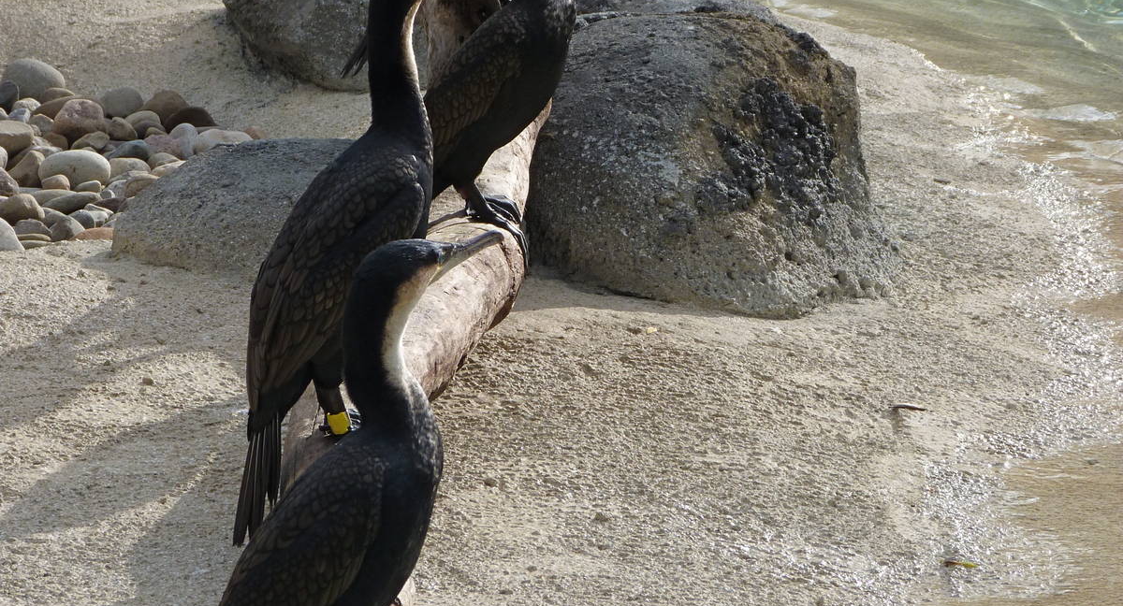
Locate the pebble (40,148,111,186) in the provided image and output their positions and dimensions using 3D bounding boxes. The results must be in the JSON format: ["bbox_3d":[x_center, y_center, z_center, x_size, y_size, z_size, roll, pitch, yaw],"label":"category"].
[{"bbox_3d":[-0.707,-0.194,10.693,0.105,0.058,0.079,0,11,0],"label":"pebble"}]

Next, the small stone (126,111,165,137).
[{"bbox_3d":[-0.633,-0.273,11.200,0.057,0.032,0.048,0,13,0],"label":"small stone"}]

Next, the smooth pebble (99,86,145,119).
[{"bbox_3d":[-0.673,-0.307,11.273,0.072,0.051,0.061,0,11,0],"label":"smooth pebble"}]

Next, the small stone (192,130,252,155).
[{"bbox_3d":[-0.501,-0.238,10.920,0.094,0.038,0.066,0,11,0],"label":"small stone"}]

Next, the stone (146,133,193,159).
[{"bbox_3d":[-0.587,-0.235,11.000,0.070,0.033,0.052,0,13,0],"label":"stone"}]

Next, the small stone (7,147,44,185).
[{"bbox_3d":[-0.790,-0.202,10.850,0.053,0.050,0.055,0,13,0],"label":"small stone"}]

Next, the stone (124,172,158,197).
[{"bbox_3d":[-0.598,-0.167,10.555,0.062,0.039,0.050,0,11,0],"label":"stone"}]

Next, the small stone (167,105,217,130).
[{"bbox_3d":[-0.560,-0.278,11.125,0.081,0.043,0.065,0,11,0],"label":"small stone"}]

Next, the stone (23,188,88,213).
[{"bbox_3d":[-0.735,-0.149,10.700,0.094,0.032,0.060,0,13,0],"label":"stone"}]

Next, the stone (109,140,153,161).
[{"bbox_3d":[-0.638,-0.224,10.850,0.069,0.031,0.055,0,11,0],"label":"stone"}]

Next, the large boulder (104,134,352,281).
[{"bbox_3d":[-0.457,-0.144,10.850,0.420,0.150,0.360,0,13,0],"label":"large boulder"}]

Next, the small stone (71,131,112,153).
[{"bbox_3d":[-0.698,-0.238,10.920,0.061,0.035,0.049,0,11,0],"label":"small stone"}]

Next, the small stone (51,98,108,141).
[{"bbox_3d":[-0.731,-0.278,11.150,0.083,0.059,0.072,0,13,0],"label":"small stone"}]

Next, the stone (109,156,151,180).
[{"bbox_3d":[-0.641,-0.199,10.900,0.062,0.031,0.050,0,13,0],"label":"stone"}]

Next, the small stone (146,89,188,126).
[{"bbox_3d":[-0.605,-0.294,11.209,0.079,0.061,0.067,0,11,0],"label":"small stone"}]

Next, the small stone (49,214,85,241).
[{"bbox_3d":[-0.689,-0.106,10.240,0.054,0.040,0.048,0,11,0],"label":"small stone"}]

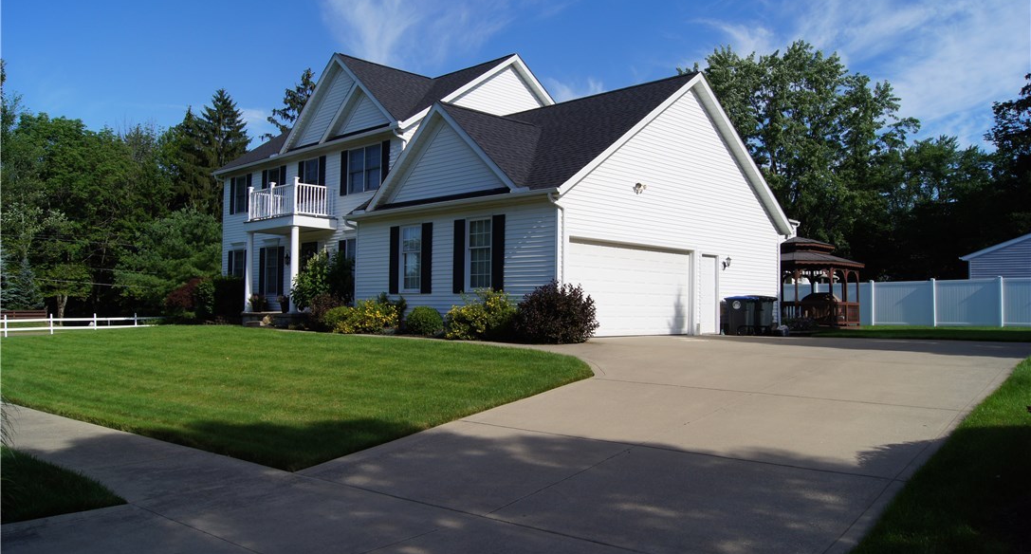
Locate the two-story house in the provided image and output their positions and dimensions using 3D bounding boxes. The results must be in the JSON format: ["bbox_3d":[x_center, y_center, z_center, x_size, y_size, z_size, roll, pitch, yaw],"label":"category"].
[{"bbox_3d":[-2.066,-2.630,25.755,18.600,8.550,10.900,-2,-3,45],"label":"two-story house"}]

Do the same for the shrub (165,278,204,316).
[{"bbox_3d":[-12.831,0.843,29.969,1.500,1.576,1.400,2,-2,-23],"label":"shrub"}]

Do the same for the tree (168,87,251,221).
[{"bbox_3d":[-21.645,-5.425,54.685,6.300,15.843,6.200,2,-2,-22],"label":"tree"}]

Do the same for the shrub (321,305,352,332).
[{"bbox_3d":[-4.298,0.986,18.488,0.780,0.631,0.750,1,-2,-13],"label":"shrub"}]

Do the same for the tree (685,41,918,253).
[{"bbox_3d":[16.956,-5.761,45.671,13.500,16.567,12.500,0,-2,20],"label":"tree"}]

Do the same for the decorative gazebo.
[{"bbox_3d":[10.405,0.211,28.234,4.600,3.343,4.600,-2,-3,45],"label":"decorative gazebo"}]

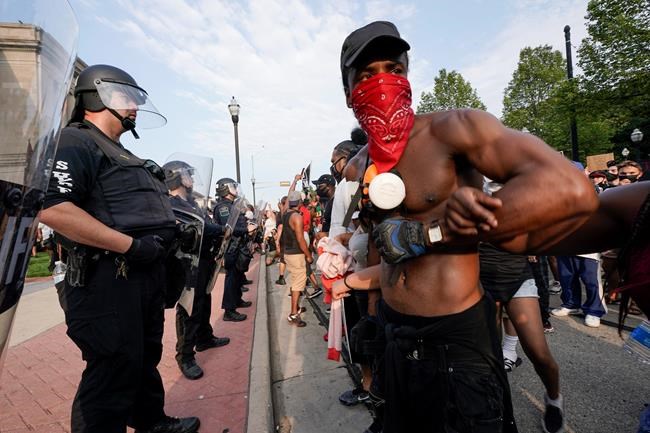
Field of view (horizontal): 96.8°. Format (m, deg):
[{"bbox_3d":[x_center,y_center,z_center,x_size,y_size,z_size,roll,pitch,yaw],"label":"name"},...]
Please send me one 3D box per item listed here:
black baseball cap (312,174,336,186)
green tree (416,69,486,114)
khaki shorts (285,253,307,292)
[{"bbox_3d":[-0.006,-0.374,3.000,0.260,0.130,0.175,-4,0,-29],"label":"black baseball cap"},{"bbox_3d":[9.800,-5.300,22.000,6.800,11.900,6.800,-4,0,0],"label":"green tree"},{"bbox_3d":[-0.415,0.775,4.080,0.310,0.570,0.370,-4,0,-19],"label":"khaki shorts"}]

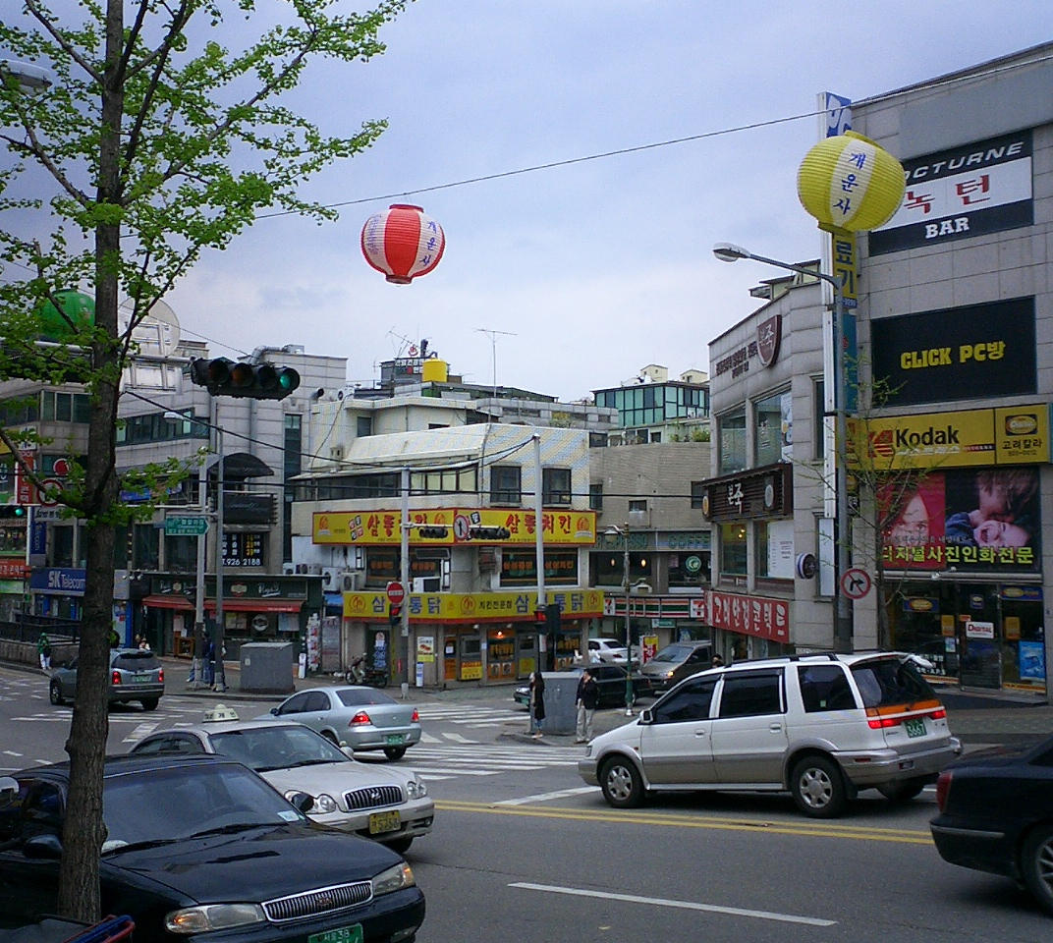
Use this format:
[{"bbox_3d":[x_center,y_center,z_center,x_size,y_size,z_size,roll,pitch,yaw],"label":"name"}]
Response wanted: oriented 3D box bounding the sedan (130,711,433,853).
[{"bbox_3d":[-2.899,3.340,14.268,1.820,1.480,4.720,3,-11,-40],"label":"sedan"}]

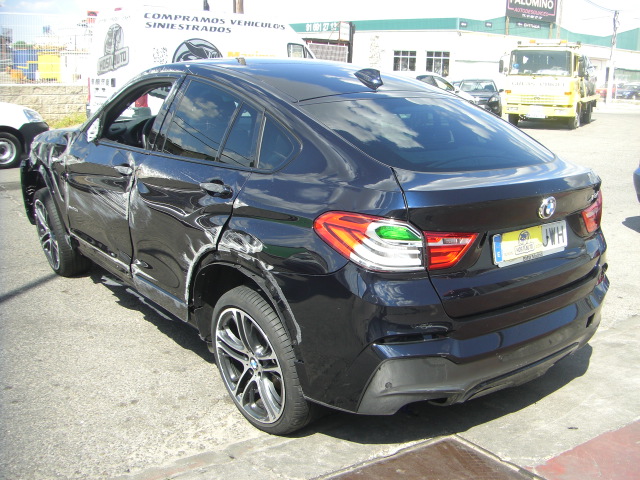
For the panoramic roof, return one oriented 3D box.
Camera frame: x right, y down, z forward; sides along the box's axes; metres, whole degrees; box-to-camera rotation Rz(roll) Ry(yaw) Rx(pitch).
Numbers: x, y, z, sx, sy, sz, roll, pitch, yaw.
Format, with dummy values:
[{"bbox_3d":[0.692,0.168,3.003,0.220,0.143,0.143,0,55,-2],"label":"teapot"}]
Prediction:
[{"bbox_3d":[-0.058,-0.917,3.950,1.117,0.137,1.176,-10,24,-38],"label":"panoramic roof"}]

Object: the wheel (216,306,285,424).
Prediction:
[{"bbox_3d":[-0.231,0.551,3.195,0.250,0.580,0.580,-10,18,-38],"label":"wheel"}]

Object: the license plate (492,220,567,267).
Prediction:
[{"bbox_3d":[0.898,0.006,2.965,0.525,0.118,0.025,-10,7,-38],"label":"license plate"}]

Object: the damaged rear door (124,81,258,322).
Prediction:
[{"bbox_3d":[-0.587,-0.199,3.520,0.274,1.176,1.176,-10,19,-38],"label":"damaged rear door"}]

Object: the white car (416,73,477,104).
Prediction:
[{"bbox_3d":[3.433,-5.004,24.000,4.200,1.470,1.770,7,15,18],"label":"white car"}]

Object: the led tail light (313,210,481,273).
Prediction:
[{"bbox_3d":[0.289,-0.019,2.684,0.470,0.176,0.451,-10,19,-38],"label":"led tail light"}]

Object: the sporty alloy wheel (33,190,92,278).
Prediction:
[{"bbox_3d":[-1.942,-0.045,5.269,0.240,0.660,0.660,-10,18,-38],"label":"sporty alloy wheel"}]

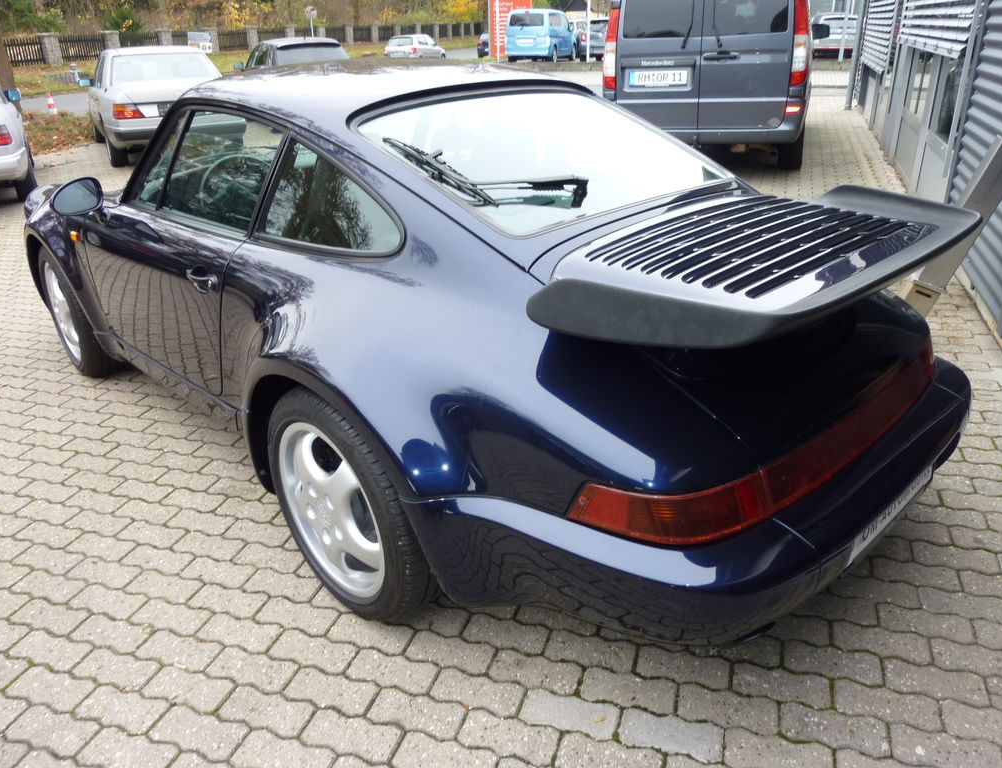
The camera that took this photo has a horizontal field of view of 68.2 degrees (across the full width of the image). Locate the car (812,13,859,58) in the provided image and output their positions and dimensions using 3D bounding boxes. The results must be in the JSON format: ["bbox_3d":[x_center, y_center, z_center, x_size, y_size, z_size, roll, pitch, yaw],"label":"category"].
[{"bbox_3d":[13.400,-14.100,30.100,1.800,1.520,4.500,3,25,12],"label":"car"}]

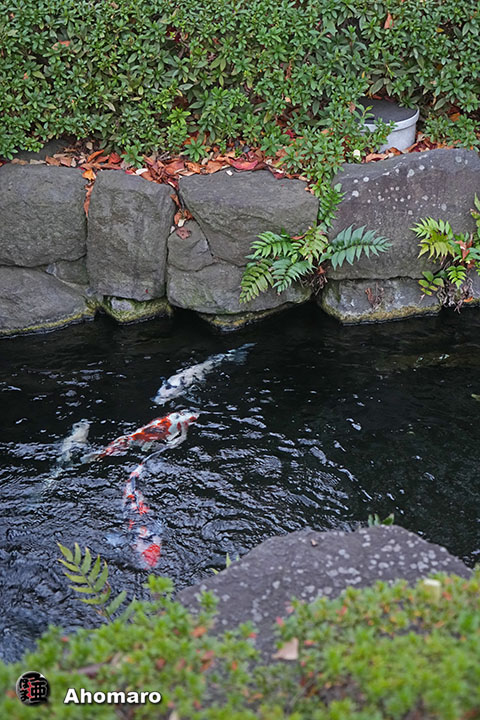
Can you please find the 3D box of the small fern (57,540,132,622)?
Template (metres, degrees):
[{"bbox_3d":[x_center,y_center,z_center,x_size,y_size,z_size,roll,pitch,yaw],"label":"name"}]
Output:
[{"bbox_3d":[-0.310,0.478,2.116,0.170,0.140,0.150,0,34,0],"label":"small fern"}]

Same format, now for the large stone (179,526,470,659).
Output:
[{"bbox_3d":[0.183,0.614,2.237,0.620,0.320,0.400,0,34,0],"label":"large stone"}]

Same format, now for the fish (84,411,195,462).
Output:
[{"bbox_3d":[-0.356,0.275,3.547,0.460,0.120,0.130,-20,39,-27],"label":"fish"}]

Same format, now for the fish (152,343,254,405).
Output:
[{"bbox_3d":[-0.137,0.049,3.881,0.130,0.120,0.500,29,43,36],"label":"fish"}]

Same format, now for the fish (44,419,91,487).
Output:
[{"bbox_3d":[-0.612,0.323,3.474,0.110,0.100,0.370,8,35,11],"label":"fish"}]

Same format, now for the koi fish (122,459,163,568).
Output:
[{"bbox_3d":[-0.312,0.494,3.221,0.130,0.120,0.480,-5,34,-7],"label":"koi fish"}]

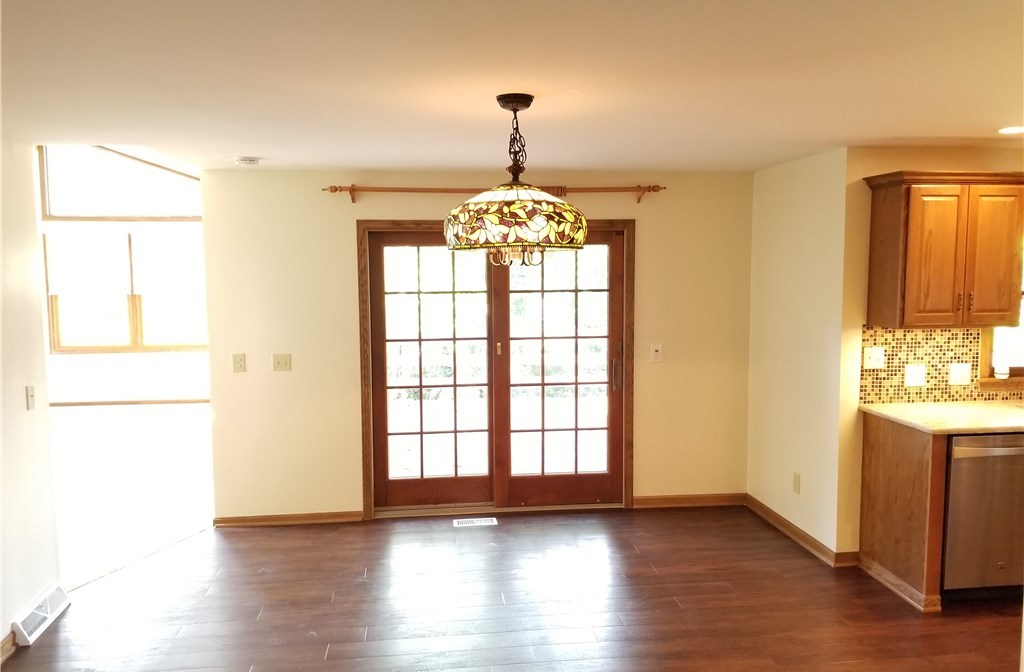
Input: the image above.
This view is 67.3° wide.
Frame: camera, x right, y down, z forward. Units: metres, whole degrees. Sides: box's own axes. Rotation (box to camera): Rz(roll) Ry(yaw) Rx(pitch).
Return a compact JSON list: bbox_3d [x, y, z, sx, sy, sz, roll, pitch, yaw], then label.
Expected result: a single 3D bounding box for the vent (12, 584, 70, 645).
[{"bbox_3d":[-2.325,1.377,3.823,0.070,0.116,0.449,-1,5,-7],"label":"vent"}]

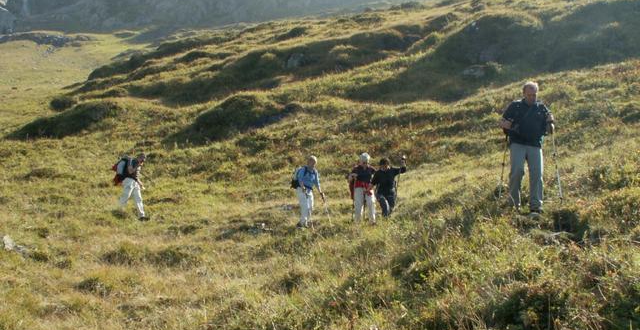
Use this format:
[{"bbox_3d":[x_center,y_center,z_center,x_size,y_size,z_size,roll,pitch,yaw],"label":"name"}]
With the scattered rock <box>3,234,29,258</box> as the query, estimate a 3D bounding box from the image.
[{"bbox_3d":[-6.064,1.623,16.200,0.500,0.340,0.420,0,4,0],"label":"scattered rock"}]

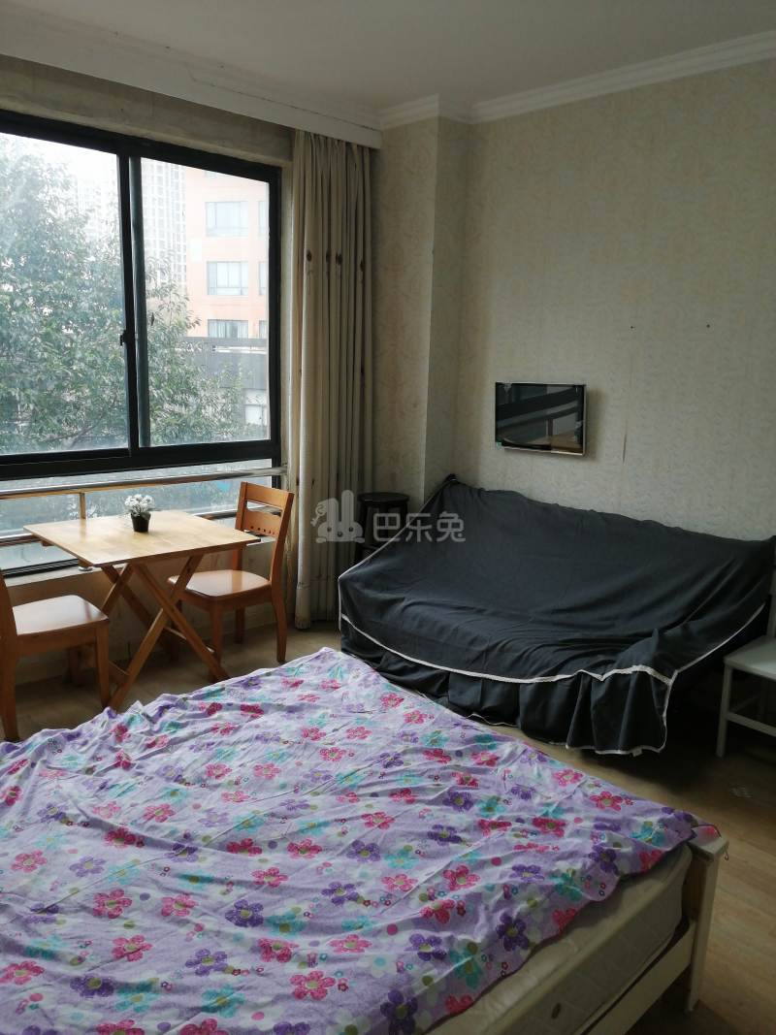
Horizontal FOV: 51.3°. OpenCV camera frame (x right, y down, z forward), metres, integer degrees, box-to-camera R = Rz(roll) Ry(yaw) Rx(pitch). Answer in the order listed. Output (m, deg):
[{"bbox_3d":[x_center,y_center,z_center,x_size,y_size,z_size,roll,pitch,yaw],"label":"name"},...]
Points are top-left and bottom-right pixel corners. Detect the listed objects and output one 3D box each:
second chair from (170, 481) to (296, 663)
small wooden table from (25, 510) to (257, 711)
[{"bbox_3d":[-0.805,0.308,4.139,0.412,0.904,0.478,14,17,43],"label":"second chair"},{"bbox_3d":[-1.173,0.436,3.886,0.789,0.734,0.785,-9,16,-42],"label":"small wooden table"}]

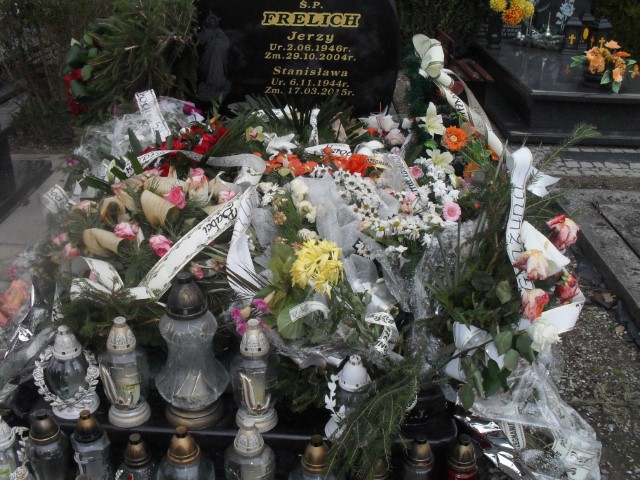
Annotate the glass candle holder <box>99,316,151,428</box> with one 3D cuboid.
[{"bbox_3d":[-0.419,0.282,1.379,0.110,0.250,0.108,-1,24,-3],"label":"glass candle holder"}]

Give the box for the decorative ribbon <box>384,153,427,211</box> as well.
[{"bbox_3d":[0.280,-0.192,2.120,0.130,0.160,0.100,0,21,0],"label":"decorative ribbon"}]

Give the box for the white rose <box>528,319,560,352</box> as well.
[{"bbox_3d":[0.555,0.236,1.600,0.077,0.072,0.070,3,25,2],"label":"white rose"}]

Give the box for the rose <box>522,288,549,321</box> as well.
[{"bbox_3d":[0.539,0.162,1.620,0.065,0.075,0.065,2,25,1],"label":"rose"}]

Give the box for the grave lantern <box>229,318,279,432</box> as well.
[{"bbox_3d":[-0.153,0.316,1.520,0.114,0.275,0.114,0,21,0],"label":"grave lantern"}]

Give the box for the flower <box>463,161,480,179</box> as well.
[{"bbox_3d":[0.510,-0.237,2.180,0.063,0.062,0.035,1,-6,0],"label":"flower"}]

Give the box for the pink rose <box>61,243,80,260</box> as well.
[{"bbox_3d":[-0.714,0.033,1.860,0.052,0.050,0.050,-14,29,-30],"label":"pink rose"}]

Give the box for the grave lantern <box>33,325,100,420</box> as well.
[{"bbox_3d":[-0.550,0.283,1.404,0.140,0.225,0.115,-3,24,-7],"label":"grave lantern"}]

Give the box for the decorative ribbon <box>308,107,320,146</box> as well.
[{"bbox_3d":[-0.020,-0.412,2.350,0.045,0.145,0.040,1,24,0],"label":"decorative ribbon"}]

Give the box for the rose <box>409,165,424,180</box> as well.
[{"bbox_3d":[0.331,-0.232,2.220,0.055,0.052,0.045,-2,21,-6],"label":"rose"}]

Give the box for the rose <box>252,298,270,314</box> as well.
[{"bbox_3d":[-0.150,0.171,1.660,0.046,0.042,0.042,8,26,13],"label":"rose"}]

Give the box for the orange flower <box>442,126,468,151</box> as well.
[{"bbox_3d":[0.502,-0.376,2.400,0.095,0.085,0.045,2,21,6],"label":"orange flower"}]

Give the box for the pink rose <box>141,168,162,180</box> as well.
[{"bbox_3d":[-0.560,-0.218,2.150,0.070,0.045,0.058,-5,26,-14],"label":"pink rose"}]

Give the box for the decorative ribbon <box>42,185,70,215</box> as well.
[{"bbox_3d":[-0.745,-0.115,1.830,0.075,0.075,0.055,1,24,0],"label":"decorative ribbon"}]

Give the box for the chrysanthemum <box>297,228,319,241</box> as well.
[{"bbox_3d":[-0.032,-0.012,1.770,0.054,0.040,0.050,0,21,0],"label":"chrysanthemum"}]

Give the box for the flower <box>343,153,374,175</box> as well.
[{"bbox_3d":[0.134,-0.260,2.200,0.098,0.075,0.075,3,25,3],"label":"flower"}]

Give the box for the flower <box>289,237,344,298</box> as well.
[{"bbox_3d":[-0.006,0.070,1.640,0.135,0.125,0.120,0,21,0],"label":"flower"}]

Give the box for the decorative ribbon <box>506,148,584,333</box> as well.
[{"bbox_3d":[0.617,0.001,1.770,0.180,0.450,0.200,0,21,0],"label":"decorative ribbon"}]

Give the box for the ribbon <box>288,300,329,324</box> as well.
[{"bbox_3d":[-0.026,0.180,1.630,0.107,0.050,0.050,1,25,-1],"label":"ribbon"}]

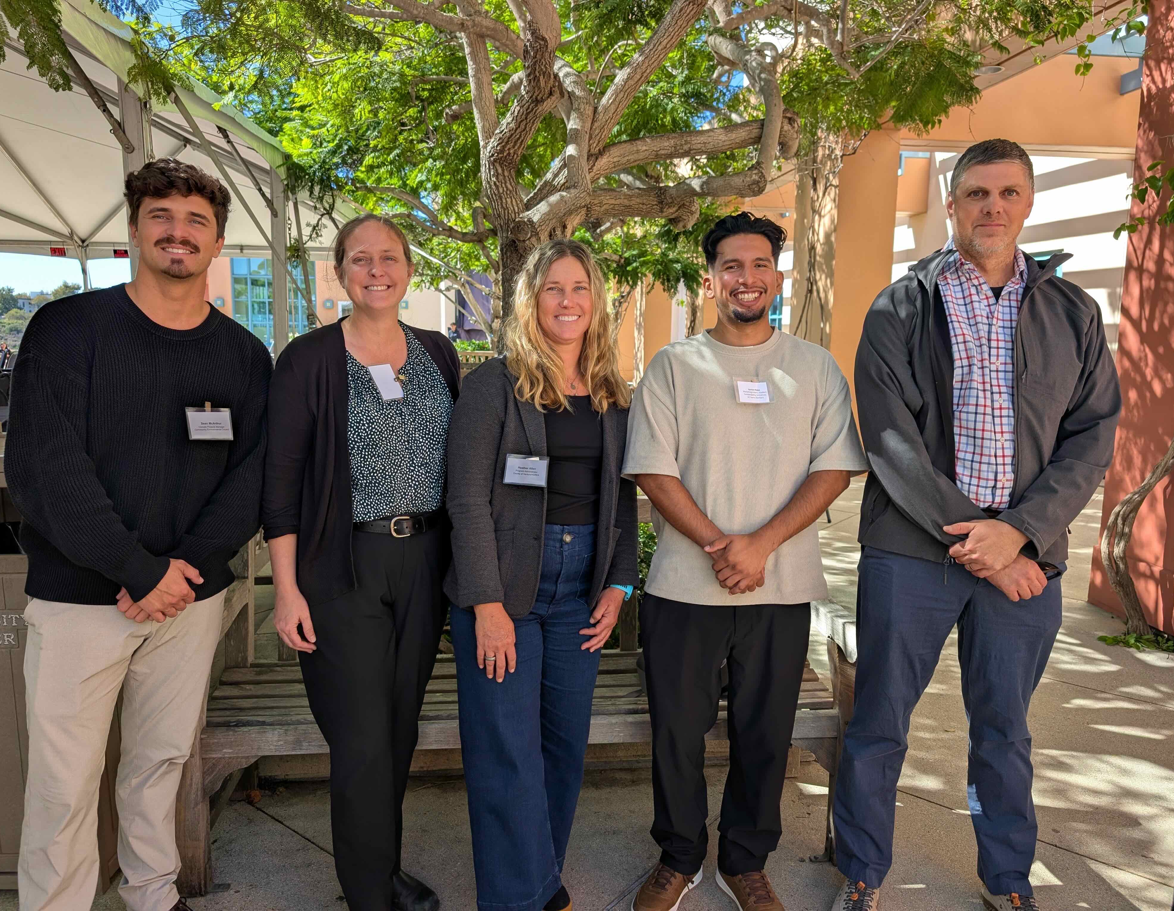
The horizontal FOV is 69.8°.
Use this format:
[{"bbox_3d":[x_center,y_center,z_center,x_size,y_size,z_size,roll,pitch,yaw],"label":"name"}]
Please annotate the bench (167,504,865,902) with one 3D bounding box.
[{"bbox_3d":[-0.169,0.631,2.458,1.823,0.922,0.640,0,8,-7],"label":"bench"}]

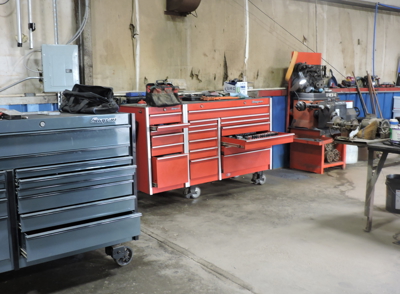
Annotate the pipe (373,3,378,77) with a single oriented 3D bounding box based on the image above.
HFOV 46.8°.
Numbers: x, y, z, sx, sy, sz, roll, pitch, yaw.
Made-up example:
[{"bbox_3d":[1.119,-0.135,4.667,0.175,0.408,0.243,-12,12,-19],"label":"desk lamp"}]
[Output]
[{"bbox_3d":[3.150,-1.898,8.281,0.035,1.292,0.035,-4,8,-39],"label":"pipe"}]

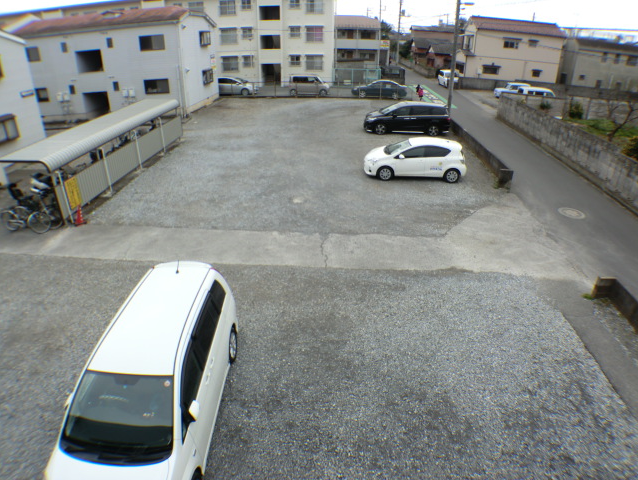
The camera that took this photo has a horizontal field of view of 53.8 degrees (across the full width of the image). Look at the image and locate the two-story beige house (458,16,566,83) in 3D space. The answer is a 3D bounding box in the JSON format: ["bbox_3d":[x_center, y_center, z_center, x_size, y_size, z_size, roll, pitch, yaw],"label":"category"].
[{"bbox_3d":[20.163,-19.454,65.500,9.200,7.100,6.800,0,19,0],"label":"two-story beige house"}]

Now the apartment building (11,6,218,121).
[{"bbox_3d":[-14.388,-13.300,46.500,11.700,7.100,11.000,1,19,3],"label":"apartment building"}]

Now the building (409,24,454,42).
[{"bbox_3d":[19.814,-33.261,106.000,8.800,6.200,7.500,0,19,0],"label":"building"}]

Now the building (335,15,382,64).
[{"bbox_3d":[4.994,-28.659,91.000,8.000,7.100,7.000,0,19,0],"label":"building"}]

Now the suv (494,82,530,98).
[{"bbox_3d":[17.482,-13.422,56.500,3.500,1.550,1.550,-2,19,-5],"label":"suv"}]

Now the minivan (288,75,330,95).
[{"bbox_3d":[-0.843,-12.957,53.000,3.450,1.720,1.480,1,19,2],"label":"minivan"}]

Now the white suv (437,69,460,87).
[{"bbox_3d":[13.236,-16.517,64.000,1.550,1.700,3.450,-2,19,-6],"label":"white suv"}]

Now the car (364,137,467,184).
[{"bbox_3d":[3.665,-3.105,24.300,4.000,1.460,1.700,1,19,4],"label":"car"}]

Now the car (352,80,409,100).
[{"bbox_3d":[5.107,-12.527,52.200,4.600,1.420,1.740,3,19,8],"label":"car"}]

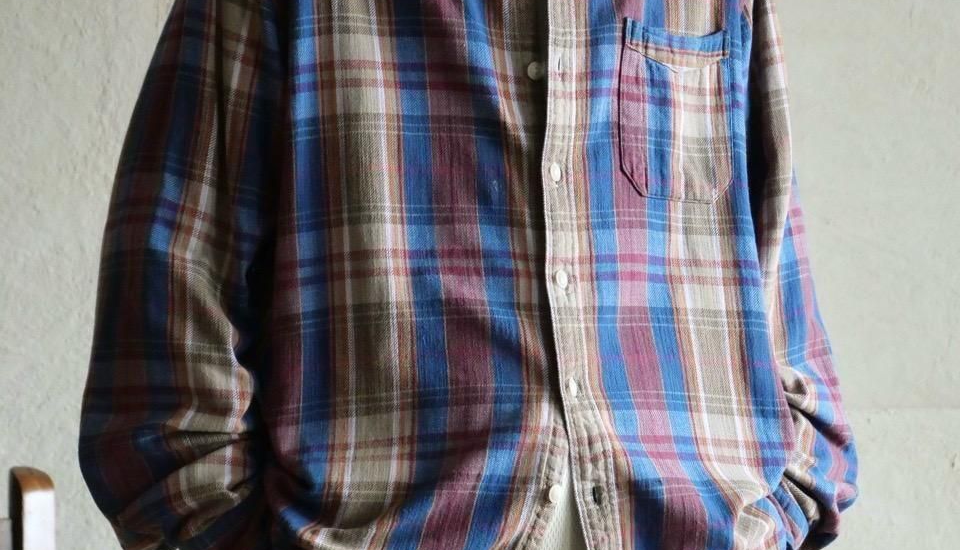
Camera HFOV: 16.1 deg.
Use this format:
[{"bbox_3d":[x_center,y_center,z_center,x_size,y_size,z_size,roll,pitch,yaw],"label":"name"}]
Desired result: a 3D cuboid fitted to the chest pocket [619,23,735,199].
[{"bbox_3d":[0.148,-0.123,2.580,0.110,0.134,0.020,2,0,-38],"label":"chest pocket"}]

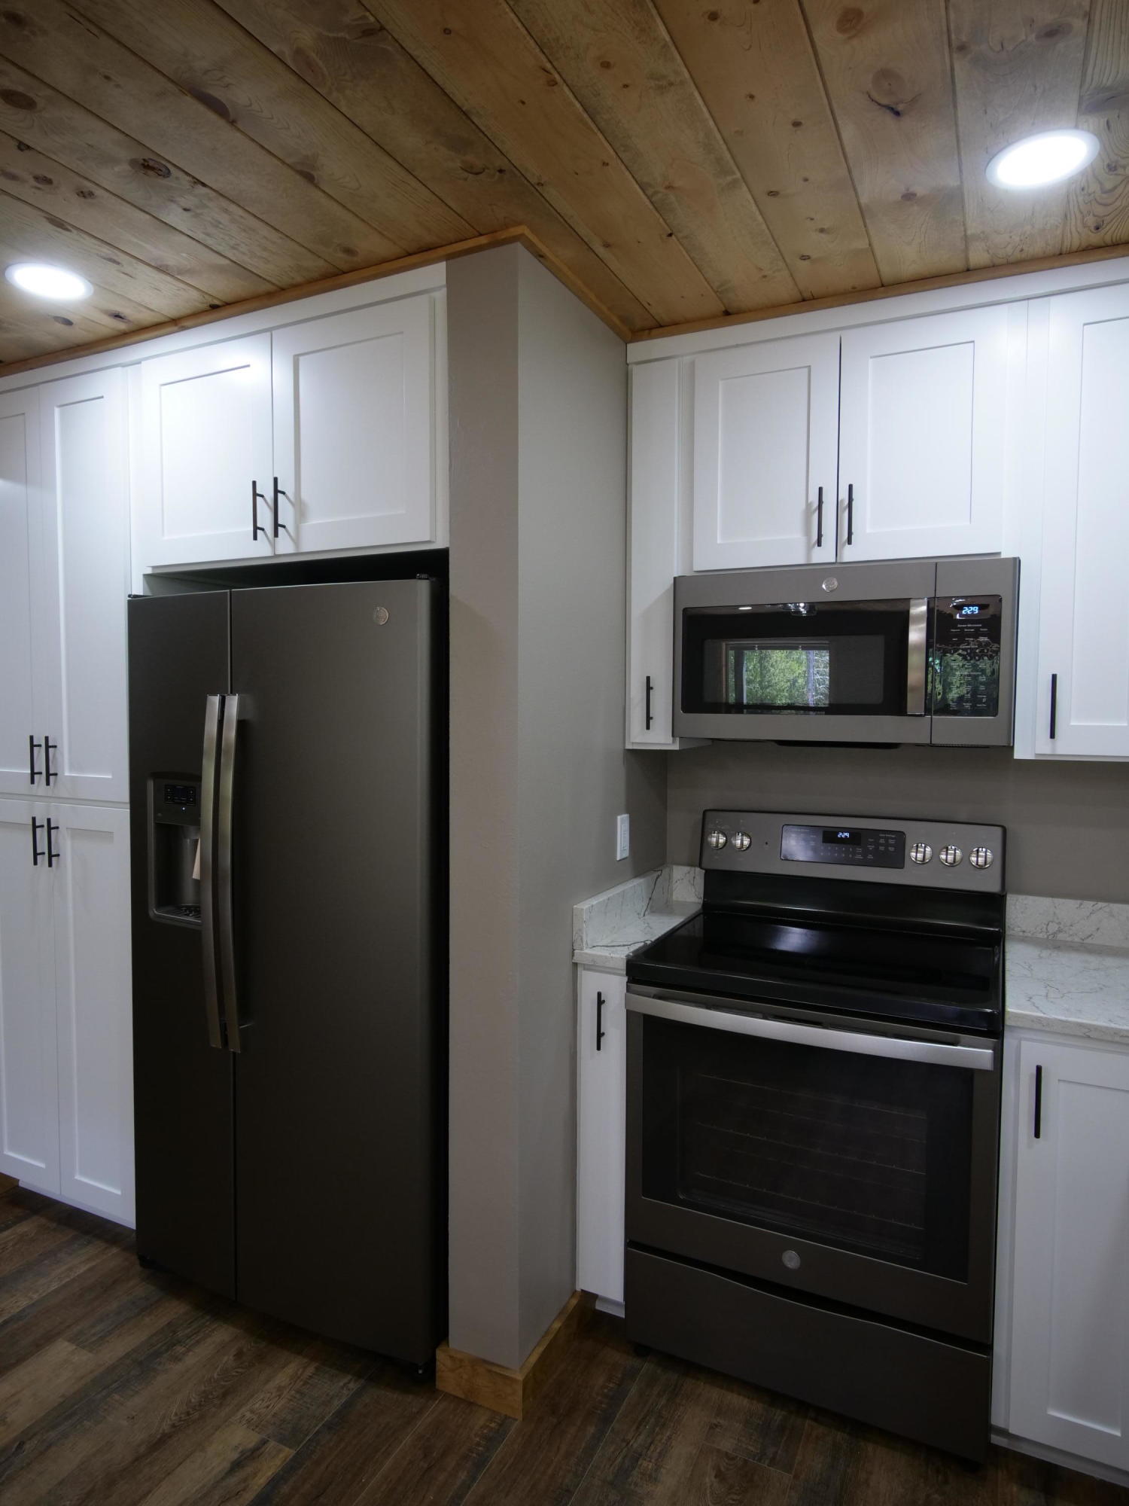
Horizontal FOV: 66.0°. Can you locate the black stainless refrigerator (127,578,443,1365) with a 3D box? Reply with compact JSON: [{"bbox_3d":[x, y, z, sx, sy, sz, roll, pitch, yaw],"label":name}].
[{"bbox_3d":[-0.531,0.493,2.369,0.901,1.777,0.865,2,3,25],"label":"black stainless refrigerator"}]

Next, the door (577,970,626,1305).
[{"bbox_3d":[0.225,0.903,2.348,0.138,0.790,0.590,2,3,25],"label":"door"}]

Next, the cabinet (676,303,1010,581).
[{"bbox_3d":[0.707,-0.725,2.182,0.764,0.567,0.350,2,3,25],"label":"cabinet"}]

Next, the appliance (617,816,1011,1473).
[{"bbox_3d":[0.619,0.792,2.114,0.758,1.218,0.665,2,3,25],"label":"appliance"}]

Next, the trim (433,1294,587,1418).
[{"bbox_3d":[-0.116,1.357,2.031,0.214,0.090,0.330,2,3,25],"label":"trim"}]

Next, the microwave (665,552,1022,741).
[{"bbox_3d":[0.692,-0.230,2.168,0.759,0.411,0.410,2,3,25],"label":"microwave"}]

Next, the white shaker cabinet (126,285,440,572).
[{"bbox_3d":[-0.558,-0.727,2.292,0.955,0.538,0.615,2,3,25],"label":"white shaker cabinet"}]

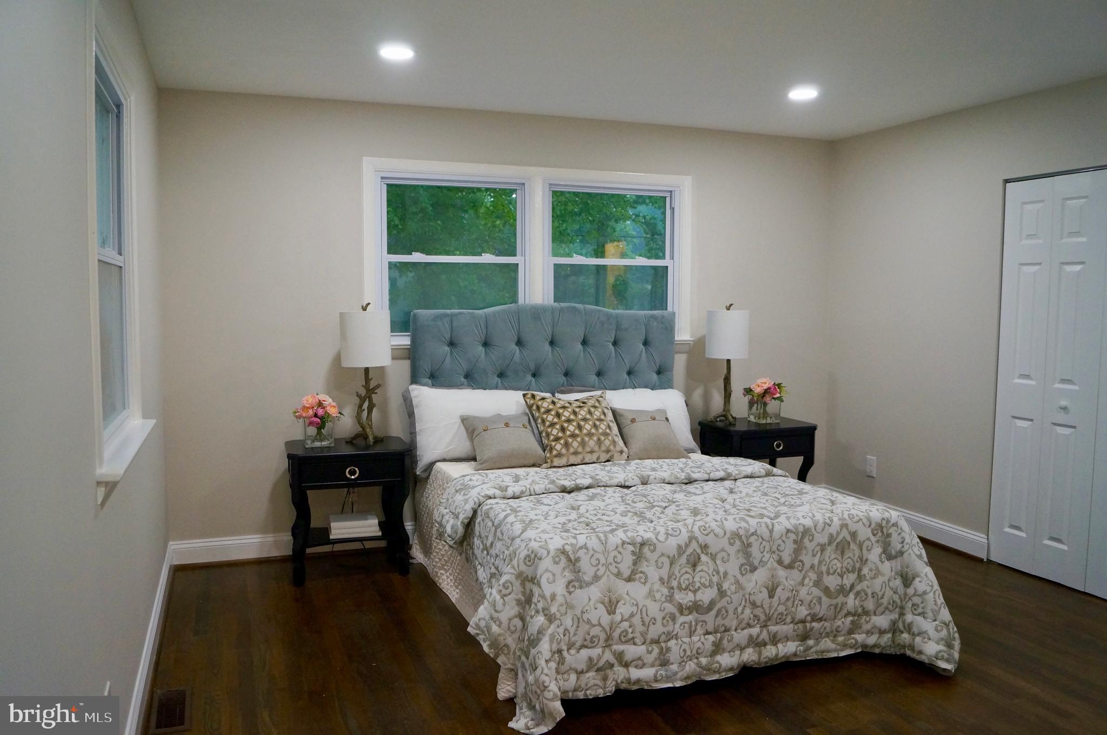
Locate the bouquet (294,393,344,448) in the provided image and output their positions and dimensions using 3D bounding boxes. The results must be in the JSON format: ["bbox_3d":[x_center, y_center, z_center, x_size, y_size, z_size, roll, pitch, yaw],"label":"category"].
[{"bbox_3d":[-1.194,0.264,4.209,0.250,0.266,0.230,-2,5,-21],"label":"bouquet"}]

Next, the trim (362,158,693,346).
[{"bbox_3d":[-0.074,-0.652,4.879,2.040,1.010,0.100,-2,5,-21],"label":"trim"}]

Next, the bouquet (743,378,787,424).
[{"bbox_3d":[1.289,0.197,5.068,0.250,0.266,0.230,-2,5,-21],"label":"bouquet"}]

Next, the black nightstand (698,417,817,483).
[{"bbox_3d":[1.224,0.657,5.035,0.595,0.645,0.430,-2,5,-21],"label":"black nightstand"}]

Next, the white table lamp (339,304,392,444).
[{"bbox_3d":[-0.954,0.034,4.239,0.250,0.720,0.250,-2,5,-21],"label":"white table lamp"}]

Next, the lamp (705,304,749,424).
[{"bbox_3d":[1.044,-0.021,4.975,0.250,0.715,0.250,0,5,0],"label":"lamp"}]

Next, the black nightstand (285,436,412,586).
[{"bbox_3d":[-1.046,0.719,4.237,0.590,0.645,0.440,-2,5,-21],"label":"black nightstand"}]

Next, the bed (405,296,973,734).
[{"bbox_3d":[0.327,0.395,3.890,1.710,1.360,2.220,-2,5,-21],"label":"bed"}]

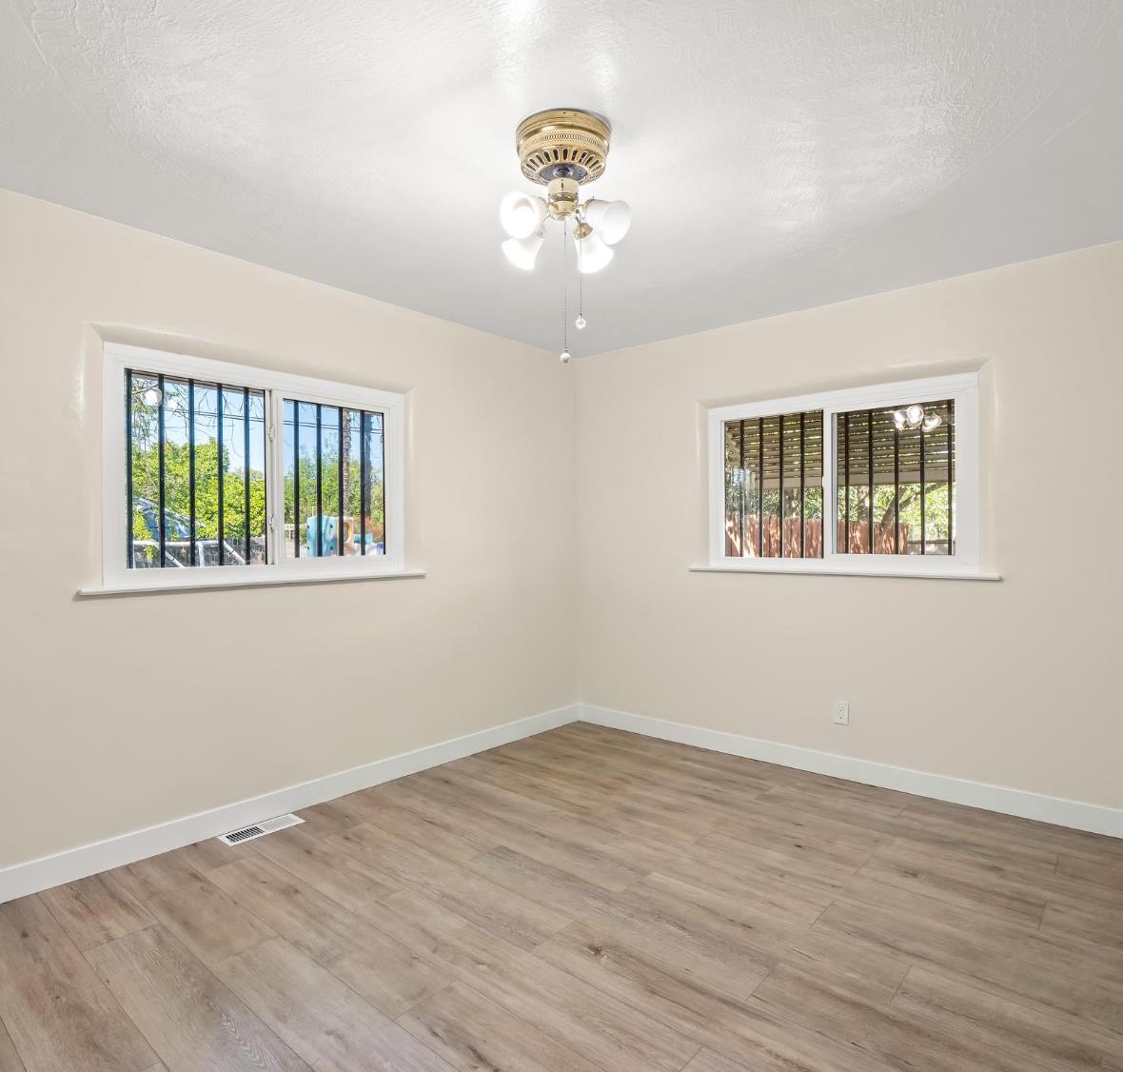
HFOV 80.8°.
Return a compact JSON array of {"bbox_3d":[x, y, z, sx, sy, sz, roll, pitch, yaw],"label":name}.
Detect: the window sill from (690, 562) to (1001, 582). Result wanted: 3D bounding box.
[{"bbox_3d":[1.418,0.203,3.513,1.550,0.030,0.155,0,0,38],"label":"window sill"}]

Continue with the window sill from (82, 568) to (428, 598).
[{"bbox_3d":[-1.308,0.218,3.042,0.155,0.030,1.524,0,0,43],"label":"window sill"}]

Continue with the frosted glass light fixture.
[{"bbox_3d":[0.006,-0.869,2.016,0.400,0.685,0.400,0,0,-8],"label":"frosted glass light fixture"}]

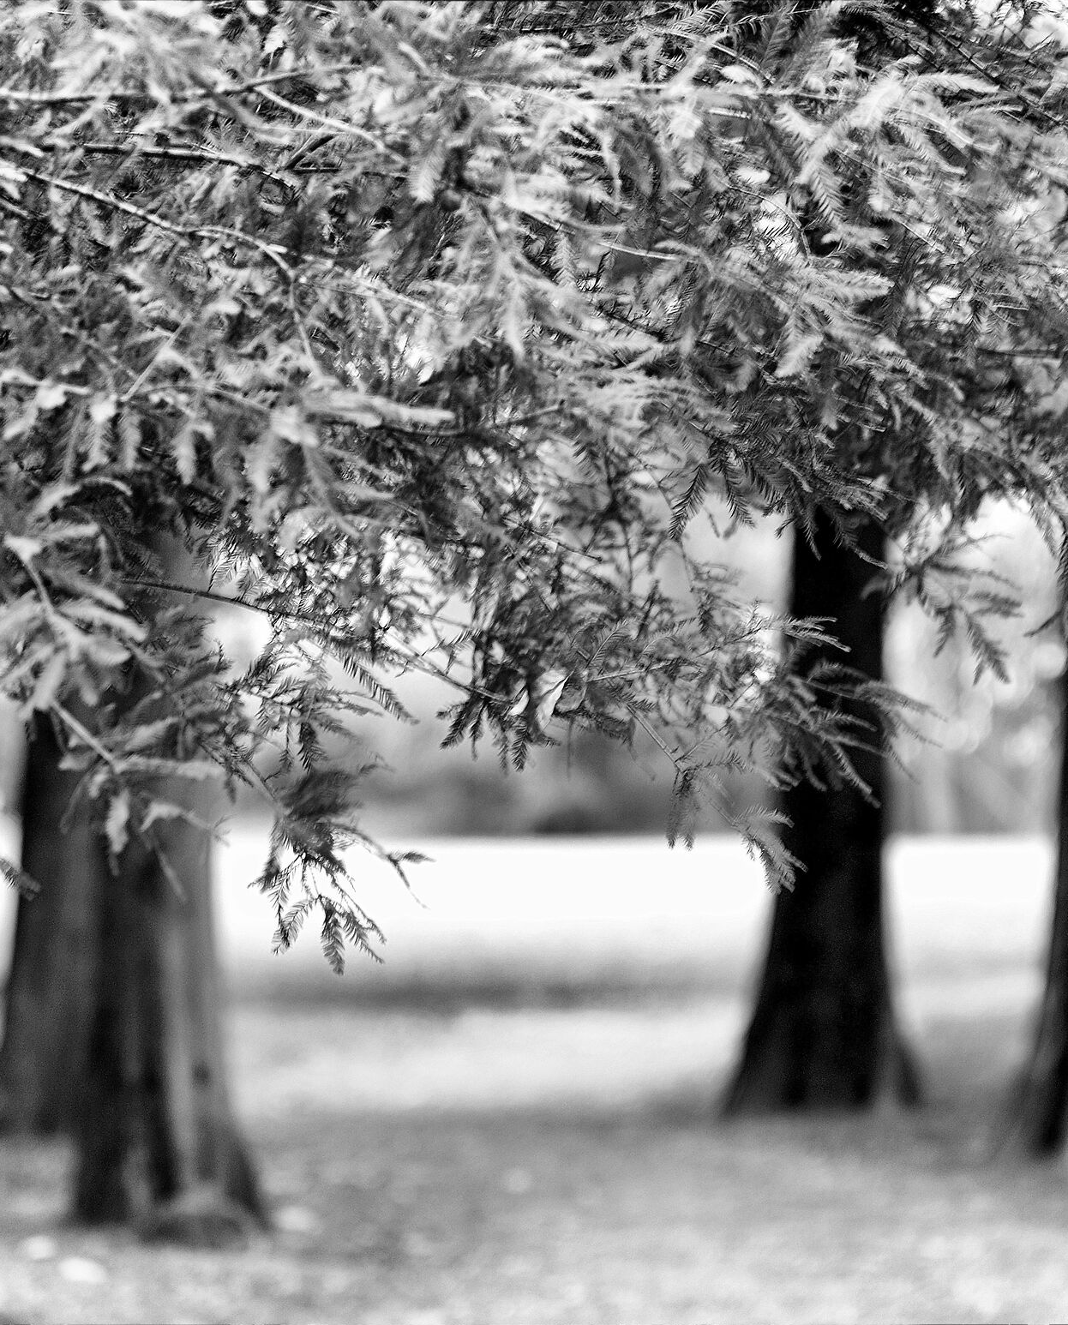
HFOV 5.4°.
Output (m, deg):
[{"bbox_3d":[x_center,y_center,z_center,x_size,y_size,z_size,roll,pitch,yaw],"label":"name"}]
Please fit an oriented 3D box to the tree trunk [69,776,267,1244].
[{"bbox_3d":[-1.017,0.961,31.500,0.549,1.324,0.532,0,0,0],"label":"tree trunk"}]

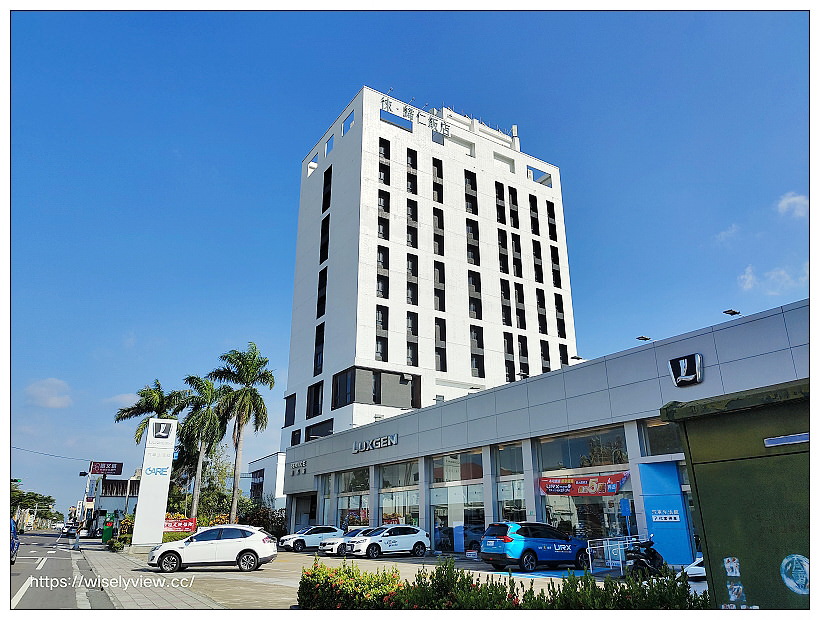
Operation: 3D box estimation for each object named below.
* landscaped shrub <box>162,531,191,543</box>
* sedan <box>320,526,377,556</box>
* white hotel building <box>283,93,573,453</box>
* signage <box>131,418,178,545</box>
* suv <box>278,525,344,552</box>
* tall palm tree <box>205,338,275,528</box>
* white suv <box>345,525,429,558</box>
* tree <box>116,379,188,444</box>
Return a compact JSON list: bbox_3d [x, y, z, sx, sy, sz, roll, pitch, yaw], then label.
[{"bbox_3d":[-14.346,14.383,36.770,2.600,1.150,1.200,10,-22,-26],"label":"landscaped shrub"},{"bbox_3d":[-3.146,13.863,35.669,4.600,1.500,1.820,12,-23,-30],"label":"sedan"},{"bbox_3d":[3.209,2.172,78.037,32.400,52.500,19.200,12,-23,-30],"label":"white hotel building"},{"bbox_3d":[-15.309,10.287,35.820,1.620,7.200,0.400,10,-22,-26],"label":"signage"},{"bbox_3d":[-6.770,15.934,41.478,4.600,1.620,1.845,13,-24,-32],"label":"suv"},{"bbox_3d":[-12.958,9.688,44.012,5.000,15.133,5.000,6,-21,-15],"label":"tall palm tree"},{"bbox_3d":[-1.092,12.554,32.283,4.630,1.620,1.845,12,-23,-29],"label":"white suv"},{"bbox_3d":[-17.592,10.181,39.804,4.800,11.349,4.800,8,-22,-22],"label":"tree"}]

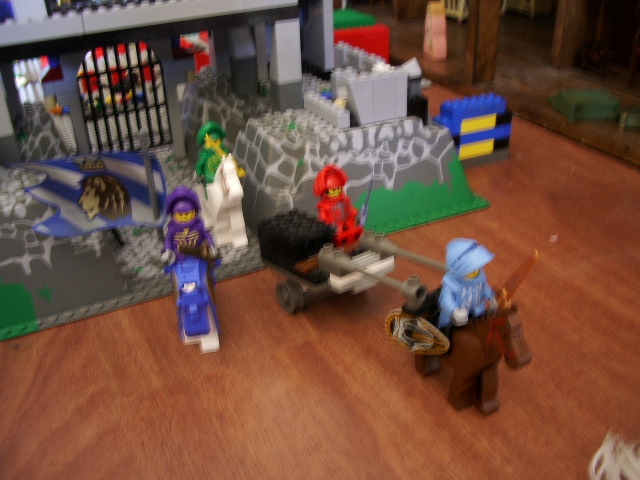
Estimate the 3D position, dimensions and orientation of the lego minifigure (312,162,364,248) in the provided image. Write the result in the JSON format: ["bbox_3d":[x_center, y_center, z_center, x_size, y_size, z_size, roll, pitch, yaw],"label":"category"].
[{"bbox_3d":[0.010,-0.018,0.347,0.024,0.042,0.018,-25,37,-34],"label":"lego minifigure"}]

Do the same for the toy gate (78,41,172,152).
[{"bbox_3d":[-0.148,-0.107,0.485,0.067,0.085,0.005,-15,32,-21],"label":"toy gate"}]

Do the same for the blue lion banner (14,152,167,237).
[{"bbox_3d":[-0.116,-0.023,0.325,0.071,0.043,0.012,-1,30,3],"label":"blue lion banner"}]

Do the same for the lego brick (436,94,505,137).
[{"bbox_3d":[0.111,-0.092,0.478,0.055,0.021,0.017,-15,32,-22],"label":"lego brick"}]

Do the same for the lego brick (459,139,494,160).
[{"bbox_3d":[0.115,-0.072,0.492,0.032,0.011,0.015,-15,32,-22],"label":"lego brick"}]

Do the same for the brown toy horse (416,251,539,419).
[{"bbox_3d":[0.060,0.044,0.271,0.019,0.055,0.057,-17,33,-24],"label":"brown toy horse"}]

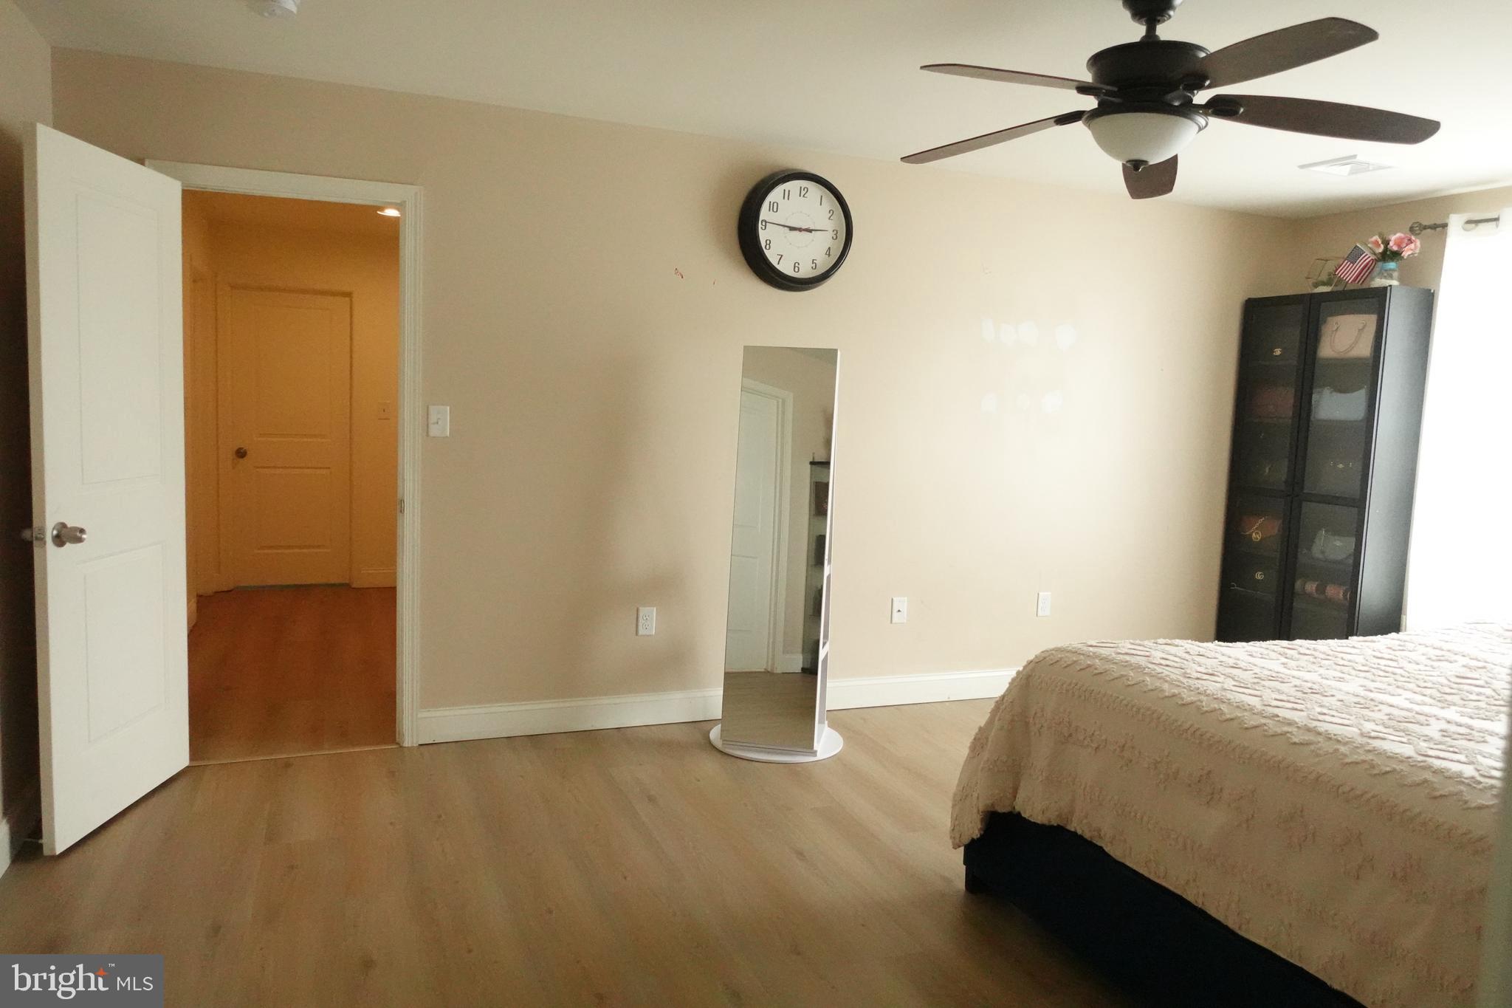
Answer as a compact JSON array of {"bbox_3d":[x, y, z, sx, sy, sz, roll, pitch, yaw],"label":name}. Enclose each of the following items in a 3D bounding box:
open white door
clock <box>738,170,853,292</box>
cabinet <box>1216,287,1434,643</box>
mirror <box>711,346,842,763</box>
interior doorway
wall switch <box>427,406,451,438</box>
[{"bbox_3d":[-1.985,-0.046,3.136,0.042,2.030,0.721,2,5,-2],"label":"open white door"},{"bbox_3d":[0.181,-1.150,4.235,0.500,0.500,0.090,0,6,-21],"label":"clock"},{"bbox_3d":[2.759,-0.009,4.966,0.310,1.995,0.756,0,6,-24],"label":"cabinet"},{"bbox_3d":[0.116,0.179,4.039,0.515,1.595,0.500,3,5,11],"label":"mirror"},{"bbox_3d":[-1.711,-0.089,3.728,0.737,2.049,0.120,0,6,-21],"label":"interior doorway"},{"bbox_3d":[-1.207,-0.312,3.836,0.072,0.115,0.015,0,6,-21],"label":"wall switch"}]

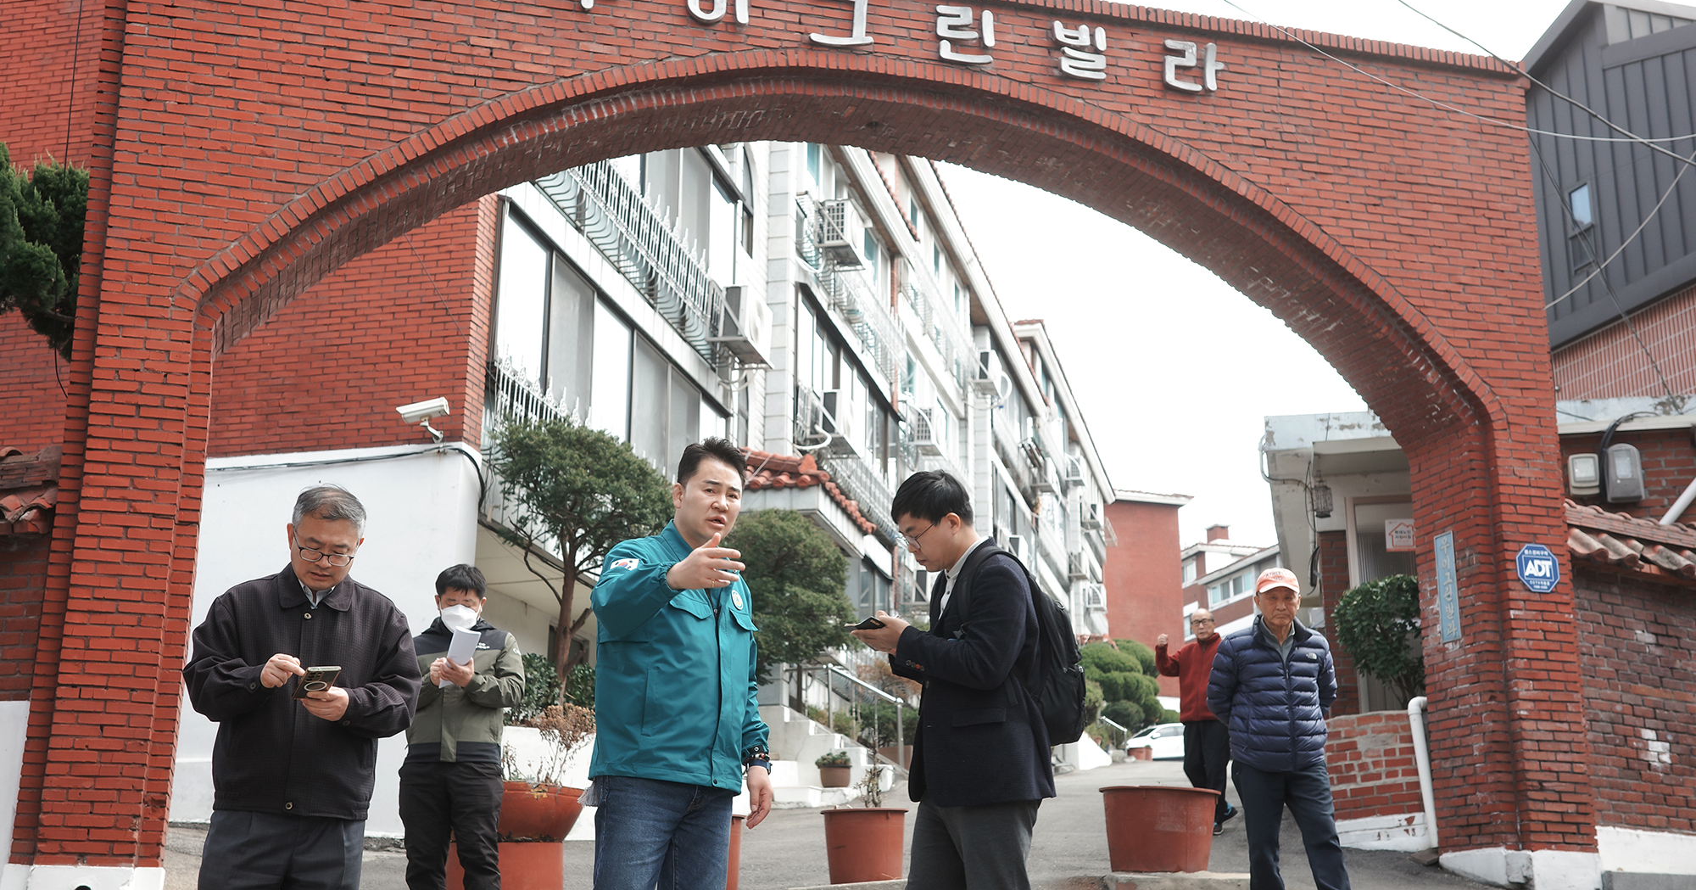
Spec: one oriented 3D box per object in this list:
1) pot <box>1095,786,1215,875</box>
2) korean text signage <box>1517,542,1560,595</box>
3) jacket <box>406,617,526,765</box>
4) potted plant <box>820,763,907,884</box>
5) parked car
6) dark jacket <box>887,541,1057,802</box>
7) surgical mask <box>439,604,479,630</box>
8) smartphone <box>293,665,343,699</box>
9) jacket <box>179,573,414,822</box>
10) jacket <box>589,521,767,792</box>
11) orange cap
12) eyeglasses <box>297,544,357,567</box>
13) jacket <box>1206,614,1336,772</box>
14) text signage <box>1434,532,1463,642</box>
[{"bbox_3d":[1.855,2.298,11.250,0.725,0.489,0.725,0,-14,0],"label":"pot"},{"bbox_3d":[4.126,0.742,11.272,0.296,0.292,0.012,4,-15,-17],"label":"korean text signage"},{"bbox_3d":[-1.614,1.026,7.850,0.560,0.640,0.360,1,-15,-2],"label":"jacket"},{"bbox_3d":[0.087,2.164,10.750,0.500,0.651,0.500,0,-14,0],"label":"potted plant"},{"bbox_3d":[12.242,10.891,69.000,4.400,1.500,1.780,6,-16,-20],"label":"parked car"},{"bbox_3d":[0.307,0.555,4.620,0.370,0.642,0.470,4,-15,-15],"label":"dark jacket"},{"bbox_3d":[-1.550,0.695,7.520,0.145,0.120,0.090,3,3,-11],"label":"surgical mask"},{"bbox_3d":[-1.198,0.537,4.252,0.075,0.011,0.160,2,-31,-28],"label":"smartphone"},{"bbox_3d":[-1.282,0.580,4.430,0.560,0.588,0.400,5,-15,-17],"label":"jacket"},{"bbox_3d":[-0.396,0.518,4.470,0.510,0.650,0.380,13,-20,-38],"label":"jacket"},{"bbox_3d":[1.934,0.615,8.470,0.190,0.125,0.260,-1,-15,4],"label":"orange cap"},{"bbox_3d":[-1.283,0.247,4.629,0.140,0.048,0.135,12,15,-20],"label":"eyeglasses"},{"bbox_3d":[1.883,1.117,8.420,0.570,0.690,0.360,4,-16,-11],"label":"jacket"},{"bbox_3d":[3.679,0.876,11.579,0.025,0.660,0.190,4,-15,-17],"label":"text signage"}]

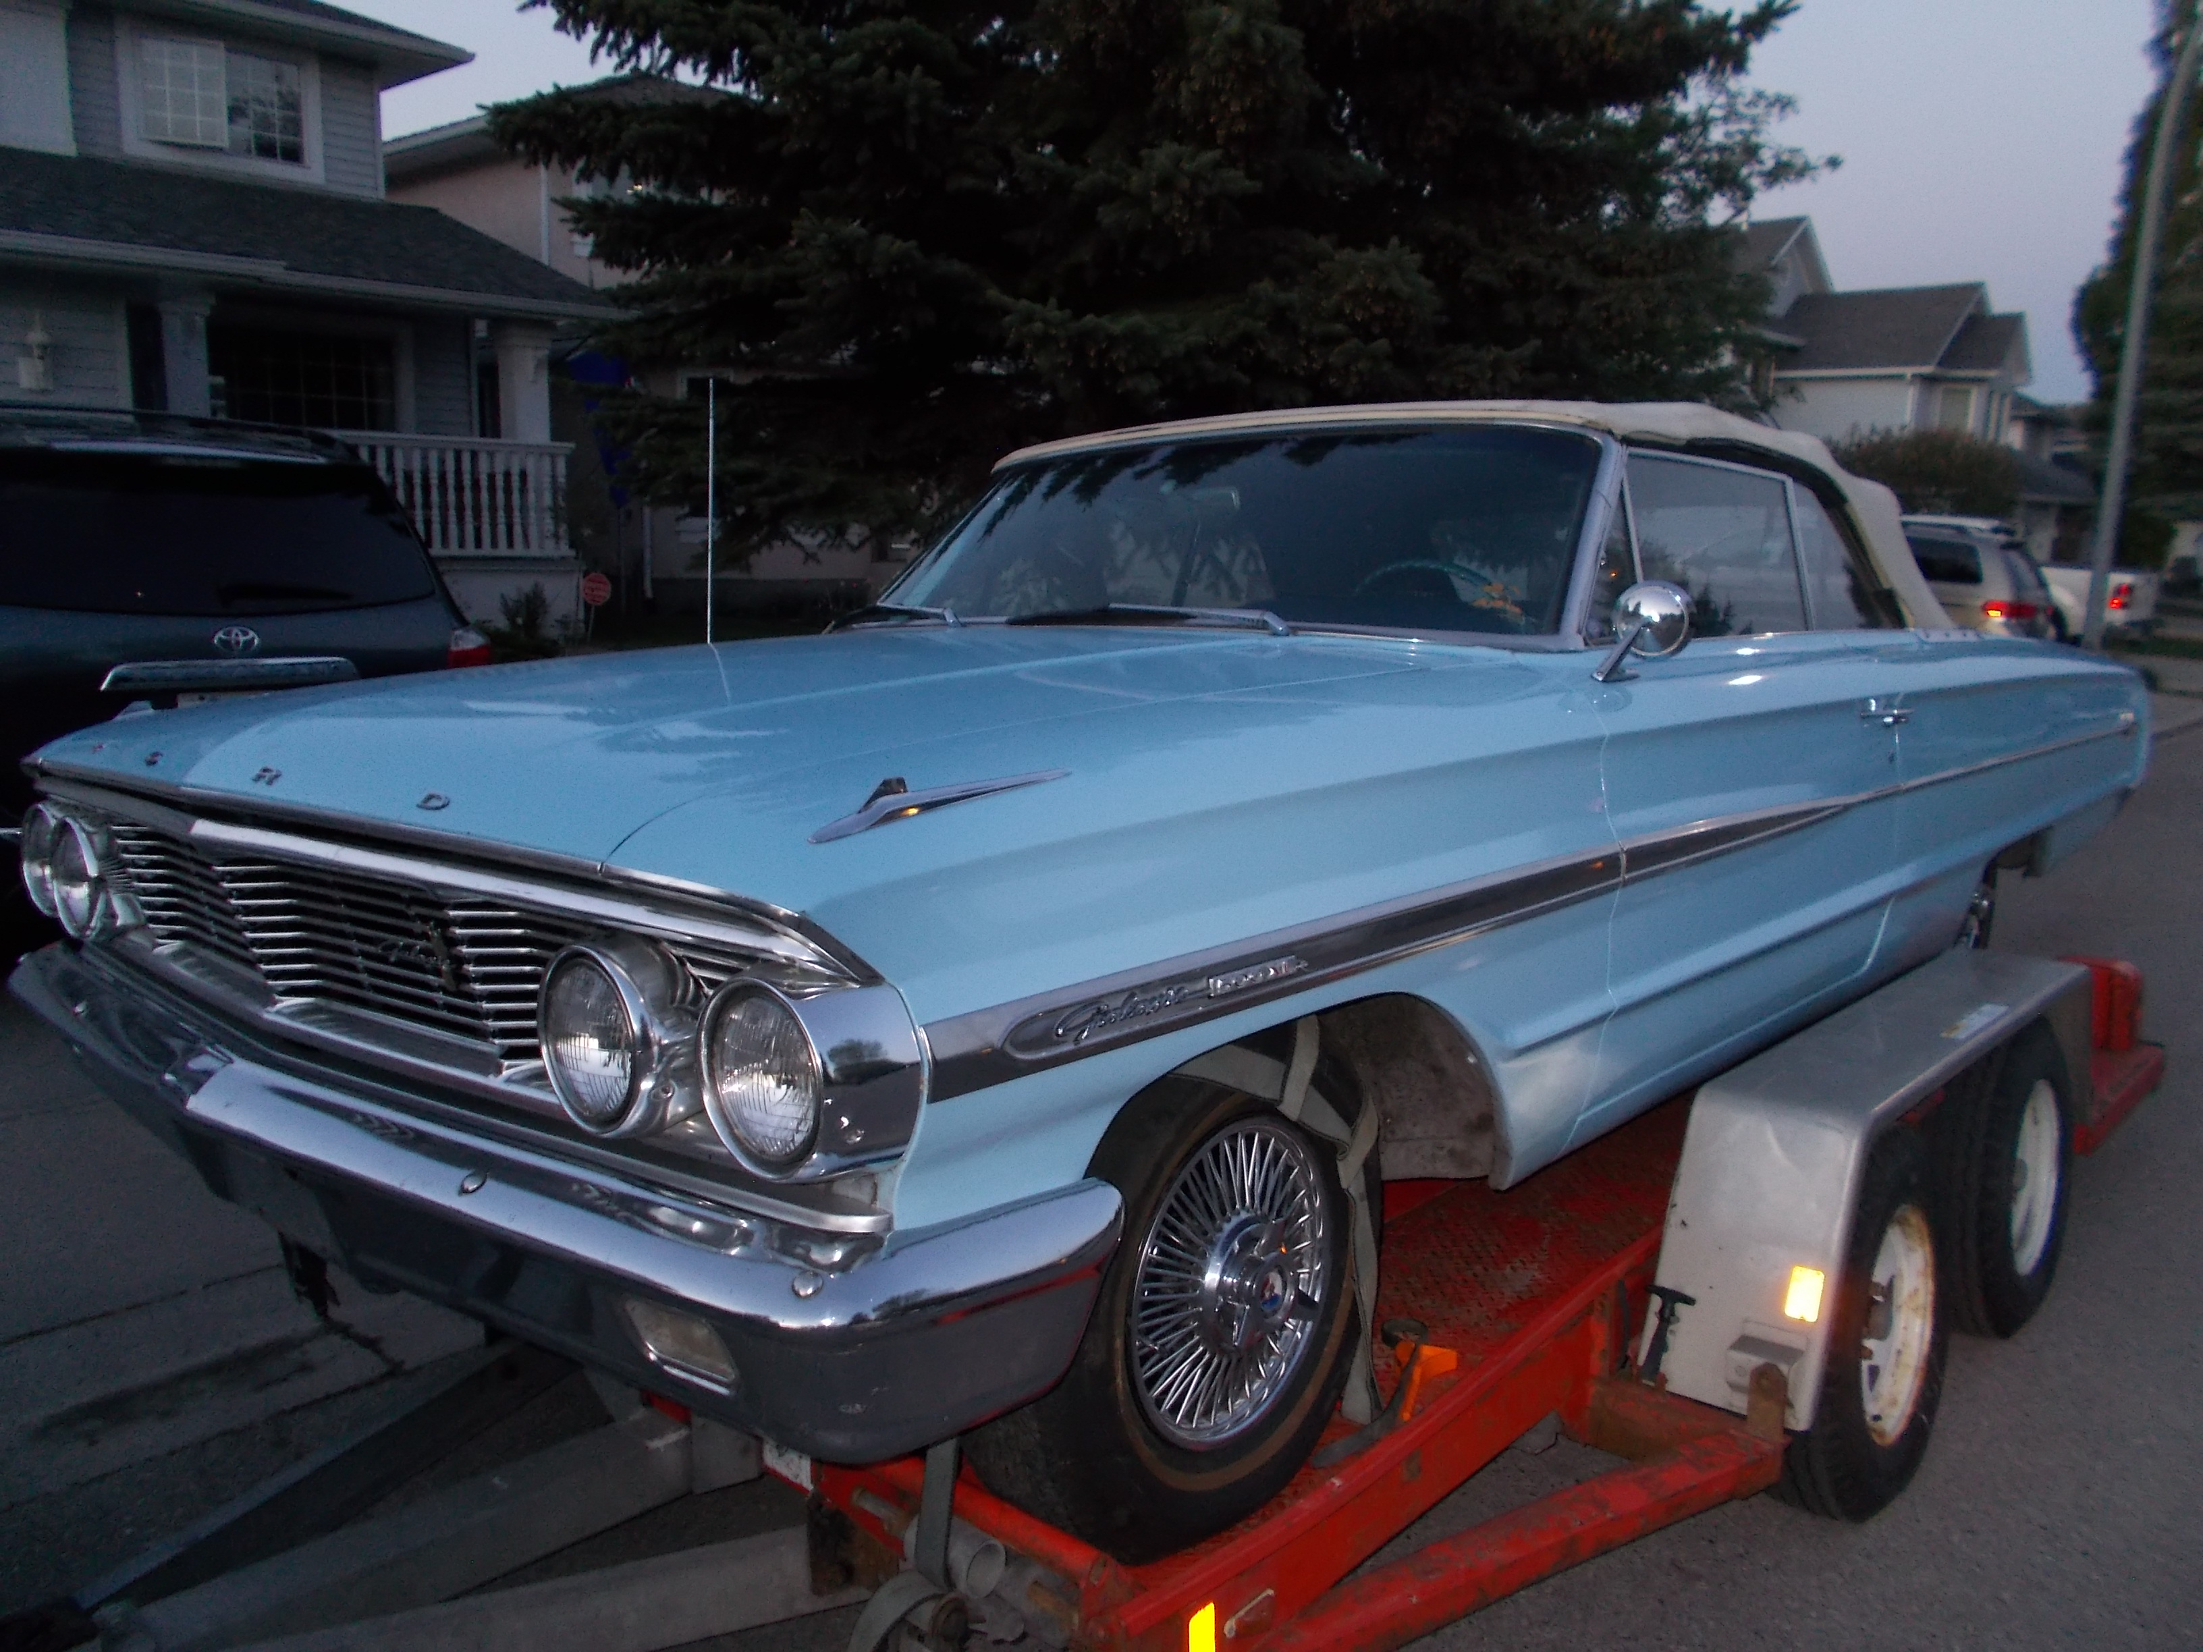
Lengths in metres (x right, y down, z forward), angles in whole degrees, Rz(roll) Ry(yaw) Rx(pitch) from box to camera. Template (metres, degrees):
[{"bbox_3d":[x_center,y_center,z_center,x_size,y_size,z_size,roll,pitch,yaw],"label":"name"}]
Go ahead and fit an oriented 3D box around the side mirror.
[{"bbox_3d":[0.726,-0.255,2.196,0.140,0.135,0.165,7,10,41],"label":"side mirror"}]

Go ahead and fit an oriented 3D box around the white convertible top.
[{"bbox_3d":[0.872,-0.650,3.794,1.500,0.440,2.070,7,10,41],"label":"white convertible top"}]

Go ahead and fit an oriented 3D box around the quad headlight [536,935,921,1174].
[{"bbox_3d":[-0.320,0.189,1.372,0.395,0.180,0.145,7,10,41],"label":"quad headlight"}]

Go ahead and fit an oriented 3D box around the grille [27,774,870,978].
[{"bbox_3d":[-0.919,0.005,1.809,1.860,0.100,0.155,7,10,41],"label":"grille"}]

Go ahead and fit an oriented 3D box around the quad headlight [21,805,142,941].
[{"bbox_3d":[-1.454,0.056,2.352,0.395,0.180,0.145,7,10,41],"label":"quad headlight"}]

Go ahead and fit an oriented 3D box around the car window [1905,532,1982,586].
[{"bbox_3d":[6.524,-2.103,13.000,0.120,0.420,0.750,-7,10,-44],"label":"car window"}]

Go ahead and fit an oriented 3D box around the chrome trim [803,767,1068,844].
[{"bbox_3d":[-0.134,-0.021,1.421,0.055,0.060,0.330,7,10,41],"label":"chrome trim"}]

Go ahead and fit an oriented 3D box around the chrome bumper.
[{"bbox_3d":[-0.853,0.326,1.929,1.980,0.235,0.410,7,10,41],"label":"chrome bumper"}]

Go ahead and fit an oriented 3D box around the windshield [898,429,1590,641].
[{"bbox_3d":[0.159,-0.524,2.985,1.480,0.370,0.540,7,10,41],"label":"windshield"}]

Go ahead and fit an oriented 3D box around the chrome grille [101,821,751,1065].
[{"bbox_3d":[-0.888,0.127,1.861,1.440,0.205,0.150,7,10,41],"label":"chrome grille"}]

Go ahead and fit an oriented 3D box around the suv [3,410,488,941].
[{"bbox_3d":[-4.358,-0.774,7.432,1.910,1.750,4.785,-5,9,-38],"label":"suv"}]

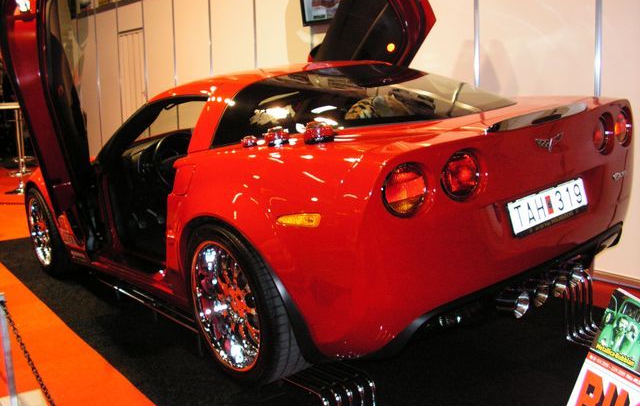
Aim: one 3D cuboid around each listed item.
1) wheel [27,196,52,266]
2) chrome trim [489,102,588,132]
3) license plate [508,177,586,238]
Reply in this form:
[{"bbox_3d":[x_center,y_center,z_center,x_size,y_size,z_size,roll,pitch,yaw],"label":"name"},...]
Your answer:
[{"bbox_3d":[-1.915,0.186,4.790,0.200,0.503,0.503,-15,14,-36],"label":"wheel"},{"bbox_3d":[0.794,-0.307,2.386,0.610,0.055,0.065,-15,14,-36],"label":"chrome trim"},{"bbox_3d":[0.844,0.008,2.436,0.480,0.115,0.018,-15,3,-36],"label":"license plate"}]

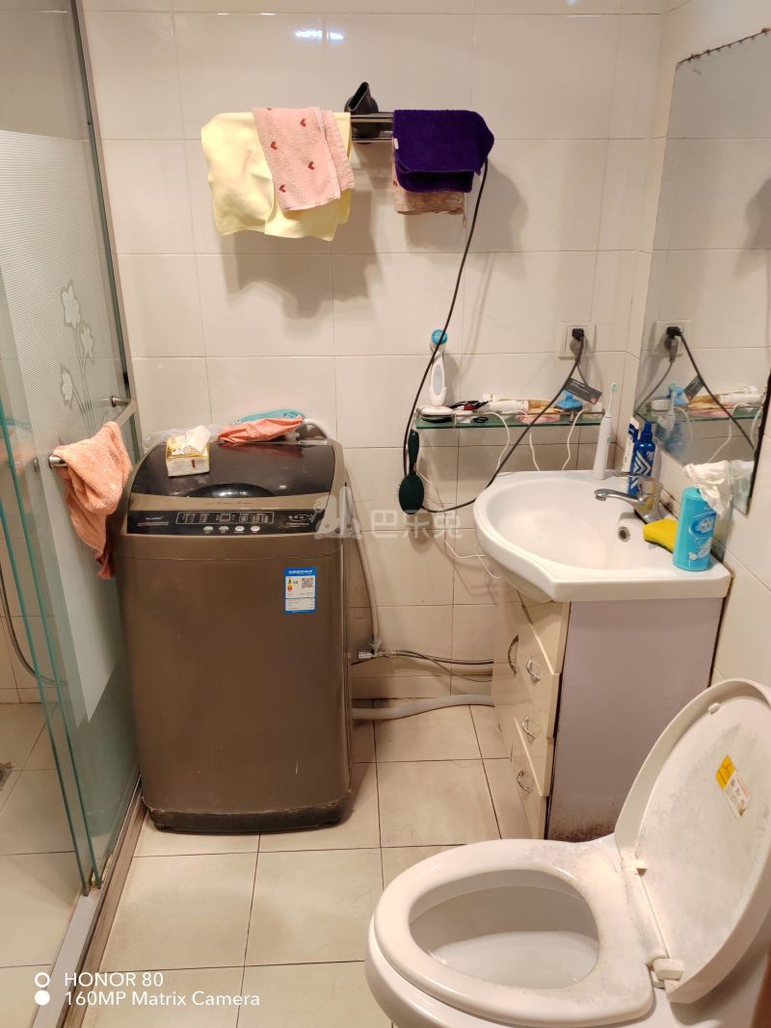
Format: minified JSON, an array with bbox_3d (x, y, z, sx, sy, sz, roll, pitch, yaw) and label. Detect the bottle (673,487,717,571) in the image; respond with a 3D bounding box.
[{"bbox_3d":[0.625,0.027,1.601,0.077,0.165,0.060,-4,25,-8],"label":"bottle"}]

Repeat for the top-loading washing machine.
[{"bbox_3d":[-0.357,0.290,2.053,0.521,0.905,0.495,-1,24,-3],"label":"top-loading washing machine"}]

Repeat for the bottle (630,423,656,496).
[{"bbox_3d":[0.612,-0.129,1.903,0.055,0.185,0.055,8,25,17],"label":"bottle"}]

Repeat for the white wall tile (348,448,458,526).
[{"bbox_3d":[0.036,-0.069,2.231,0.330,0.252,0.010,-1,24,-3],"label":"white wall tile"}]

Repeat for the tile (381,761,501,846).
[{"bbox_3d":[0.133,0.764,2.131,0.301,0.010,0.304,-1,24,-3],"label":"tile"}]

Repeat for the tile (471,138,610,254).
[{"bbox_3d":[0.361,-0.761,1.927,0.329,0.251,0.010,-1,24,-2],"label":"tile"}]

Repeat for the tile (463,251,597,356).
[{"bbox_3d":[0.363,-0.537,2.042,0.330,0.252,0.010,-1,24,-3],"label":"tile"}]

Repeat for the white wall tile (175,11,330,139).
[{"bbox_3d":[-0.298,-0.981,1.807,0.330,0.252,0.010,-1,24,-3],"label":"white wall tile"}]

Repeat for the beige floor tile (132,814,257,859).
[{"bbox_3d":[-0.468,0.778,2.105,0.301,0.010,0.304,-1,24,-3],"label":"beige floor tile"}]

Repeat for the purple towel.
[{"bbox_3d":[0.128,-0.796,1.769,0.232,0.168,0.110,-1,24,-2],"label":"purple towel"}]

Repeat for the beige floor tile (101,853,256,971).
[{"bbox_3d":[-0.453,0.902,1.829,0.301,0.010,0.304,-1,24,-3],"label":"beige floor tile"}]

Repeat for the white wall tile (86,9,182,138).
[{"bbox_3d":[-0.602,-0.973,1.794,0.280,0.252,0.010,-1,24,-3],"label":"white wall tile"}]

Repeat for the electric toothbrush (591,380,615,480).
[{"bbox_3d":[0.558,-0.210,2.024,0.032,0.245,0.030,20,31,37],"label":"electric toothbrush"}]

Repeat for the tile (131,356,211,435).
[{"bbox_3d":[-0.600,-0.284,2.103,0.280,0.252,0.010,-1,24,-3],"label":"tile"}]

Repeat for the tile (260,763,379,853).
[{"bbox_3d":[-0.167,0.768,2.106,0.300,0.010,0.300,-1,24,-2],"label":"tile"}]

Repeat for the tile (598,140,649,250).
[{"bbox_3d":[0.579,-0.773,1.950,0.104,0.252,0.010,-1,24,-3],"label":"tile"}]

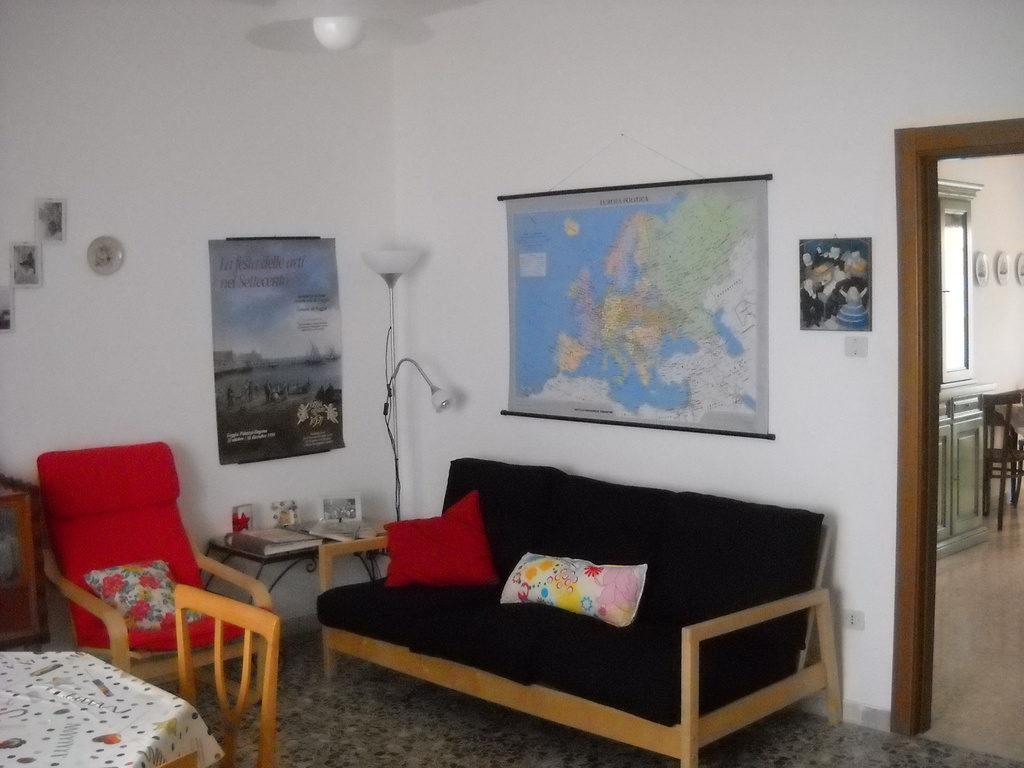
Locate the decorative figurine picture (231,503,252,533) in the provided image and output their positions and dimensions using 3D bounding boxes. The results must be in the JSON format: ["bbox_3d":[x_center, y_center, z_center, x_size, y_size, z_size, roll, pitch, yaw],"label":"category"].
[{"bbox_3d":[-1.206,0.605,5.415,0.035,0.138,0.097,4,6,42],"label":"decorative figurine picture"}]

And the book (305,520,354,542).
[{"bbox_3d":[-0.795,0.668,5.363,0.250,0.033,0.170,4,7,44],"label":"book"}]

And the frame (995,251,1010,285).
[{"bbox_3d":[3.458,-0.810,8.532,0.025,0.235,0.185,4,7,44],"label":"frame"}]

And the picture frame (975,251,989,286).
[{"bbox_3d":[3.333,-0.815,8.596,0.030,0.240,0.230,4,6,42],"label":"picture frame"}]

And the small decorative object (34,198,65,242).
[{"bbox_3d":[-1.810,-0.639,4.757,0.016,0.172,0.125,4,6,42],"label":"small decorative object"}]

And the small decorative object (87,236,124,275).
[{"bbox_3d":[-1.653,-0.523,4.932,0.024,0.158,0.158,4,6,42],"label":"small decorative object"}]

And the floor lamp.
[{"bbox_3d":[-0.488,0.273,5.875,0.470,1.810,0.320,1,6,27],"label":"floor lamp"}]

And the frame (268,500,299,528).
[{"bbox_3d":[-1.052,0.601,5.583,0.033,0.128,0.138,4,6,42],"label":"frame"}]

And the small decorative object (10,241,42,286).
[{"bbox_3d":[-1.911,-0.468,4.773,0.016,0.176,0.125,4,7,44],"label":"small decorative object"}]

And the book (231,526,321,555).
[{"bbox_3d":[-1.029,0.677,5.245,0.290,0.046,0.275,4,7,44],"label":"book"}]

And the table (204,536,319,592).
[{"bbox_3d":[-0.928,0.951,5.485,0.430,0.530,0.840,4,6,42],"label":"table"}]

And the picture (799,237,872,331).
[{"bbox_3d":[1.146,-0.352,4.311,0.295,0.335,0.025,4,7,43],"label":"picture"}]

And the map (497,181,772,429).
[{"bbox_3d":[0.475,-0.322,5.120,1.434,0.987,0.030,4,7,44],"label":"map"}]

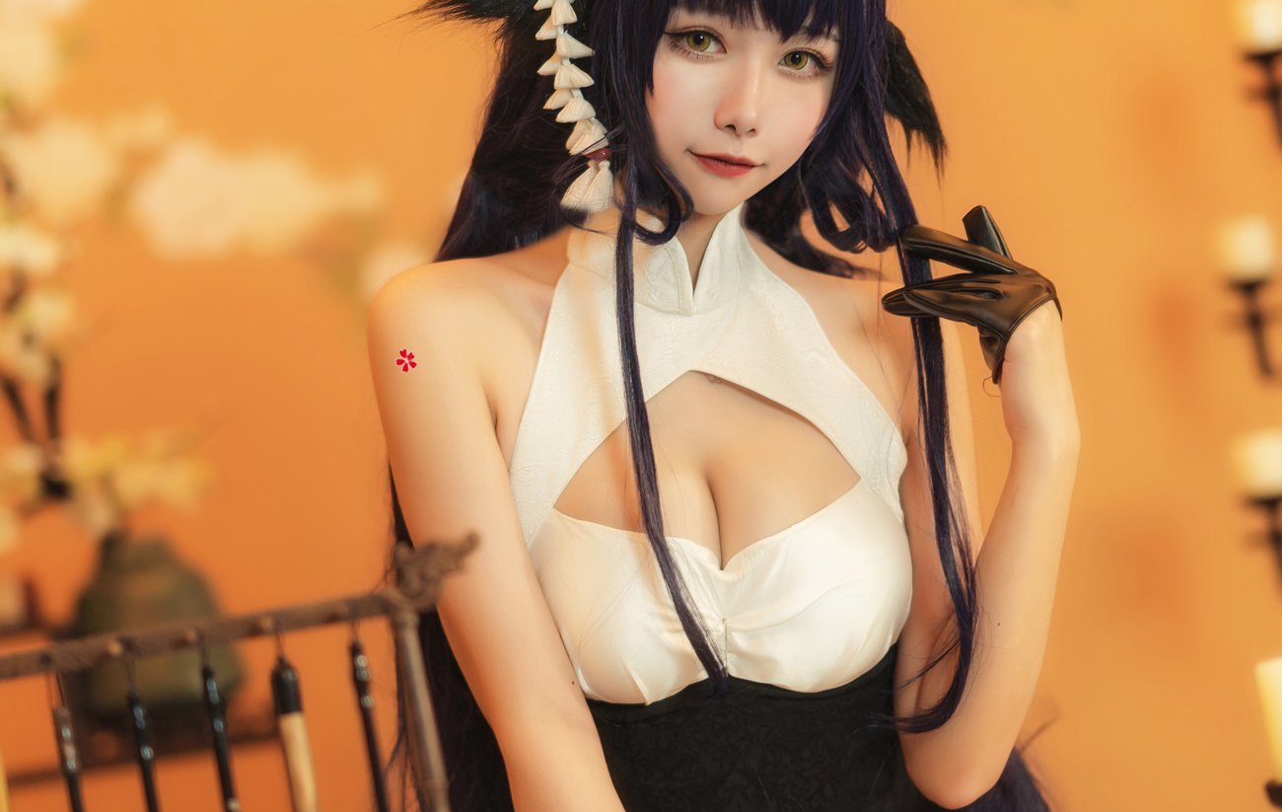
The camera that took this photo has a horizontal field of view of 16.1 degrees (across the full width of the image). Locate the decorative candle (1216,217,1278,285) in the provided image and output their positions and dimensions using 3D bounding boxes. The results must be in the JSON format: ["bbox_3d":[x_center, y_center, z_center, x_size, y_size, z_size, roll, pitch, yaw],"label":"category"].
[{"bbox_3d":[0.561,-0.144,4.200,0.052,0.056,0.052,-9,1,0],"label":"decorative candle"}]

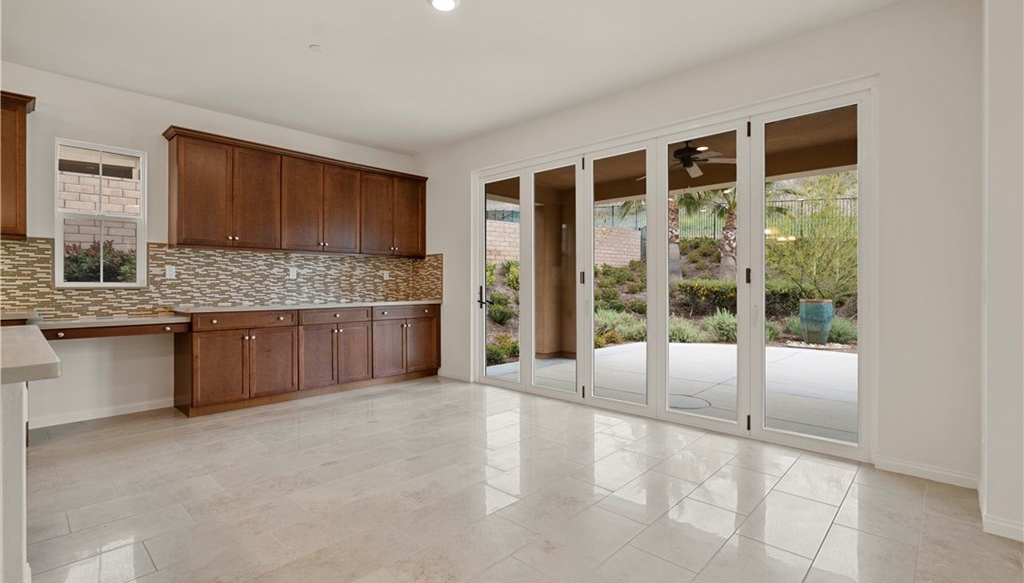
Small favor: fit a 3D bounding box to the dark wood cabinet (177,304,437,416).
[{"bbox_3d":[-2.008,0.617,4.953,0.600,0.885,2.610,0,0,43],"label":"dark wood cabinet"}]

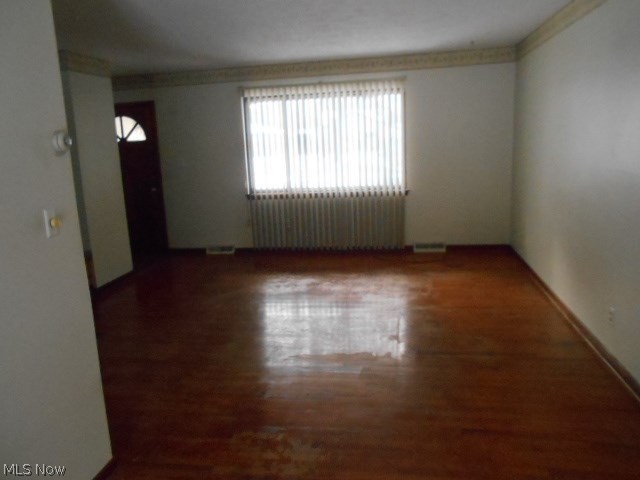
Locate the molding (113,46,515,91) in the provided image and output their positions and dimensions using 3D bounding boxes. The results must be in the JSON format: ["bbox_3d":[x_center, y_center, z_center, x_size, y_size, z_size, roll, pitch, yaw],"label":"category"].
[{"bbox_3d":[-0.320,-2.175,6.160,5.400,0.180,0.080,0,12,11],"label":"molding"}]

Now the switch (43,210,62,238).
[{"bbox_3d":[-1.048,-0.067,1.917,0.032,0.117,0.075,0,12,11],"label":"switch"}]

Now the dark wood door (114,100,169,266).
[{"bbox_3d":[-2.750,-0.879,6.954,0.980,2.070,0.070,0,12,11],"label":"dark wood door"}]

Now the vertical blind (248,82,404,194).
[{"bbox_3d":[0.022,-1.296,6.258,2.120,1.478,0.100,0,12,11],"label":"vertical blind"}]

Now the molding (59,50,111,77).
[{"bbox_3d":[-2.405,-1.856,5.022,0.080,0.180,0.794,0,12,11],"label":"molding"}]

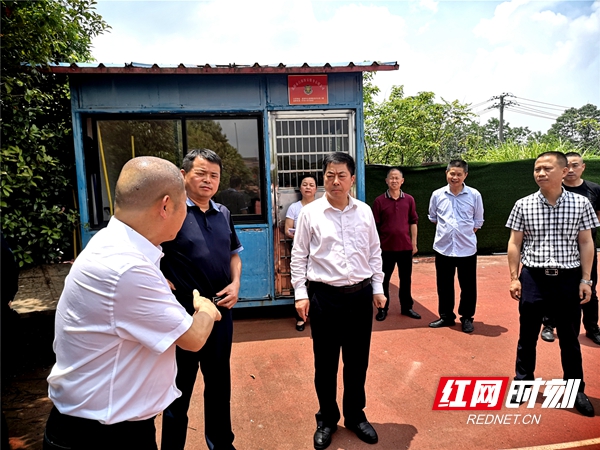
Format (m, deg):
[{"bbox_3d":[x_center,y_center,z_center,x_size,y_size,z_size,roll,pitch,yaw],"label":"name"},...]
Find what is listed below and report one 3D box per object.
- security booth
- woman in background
[{"bbox_3d":[-0.802,-0.439,5.965,3.556,2.669,2.400,-3,5,-7],"label":"security booth"},{"bbox_3d":[0.064,0.294,4.744,0.460,1.588,0.320,-2,5,6],"label":"woman in background"}]

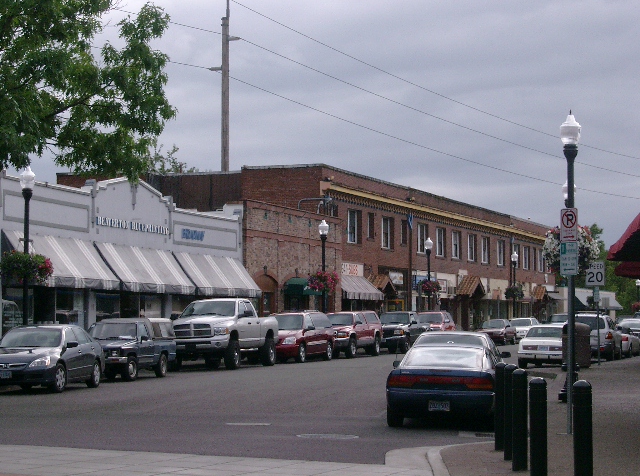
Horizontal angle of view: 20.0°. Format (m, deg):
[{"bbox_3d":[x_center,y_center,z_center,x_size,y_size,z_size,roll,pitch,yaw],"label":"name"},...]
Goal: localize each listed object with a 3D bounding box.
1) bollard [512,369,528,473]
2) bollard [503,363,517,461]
[{"bbox_3d":[2.042,1.852,18.427,0.160,1.041,0.160,-1,-3,16],"label":"bollard"},{"bbox_3d":[2.103,1.907,19.877,0.160,1.052,0.160,-1,-3,16],"label":"bollard"}]

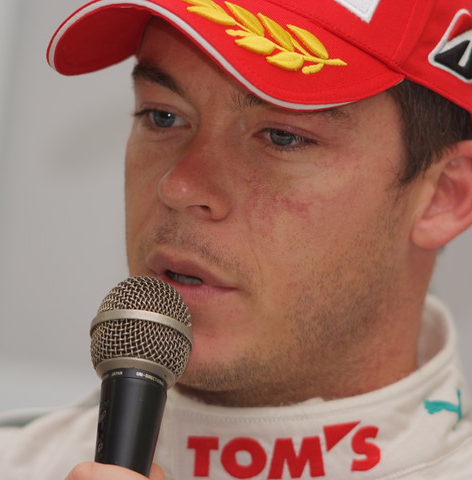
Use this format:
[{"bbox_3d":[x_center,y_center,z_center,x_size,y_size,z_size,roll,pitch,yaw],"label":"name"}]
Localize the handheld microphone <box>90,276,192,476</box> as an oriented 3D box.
[{"bbox_3d":[-0.054,0.096,2.659,0.051,0.166,0.051,8,-23,0],"label":"handheld microphone"}]

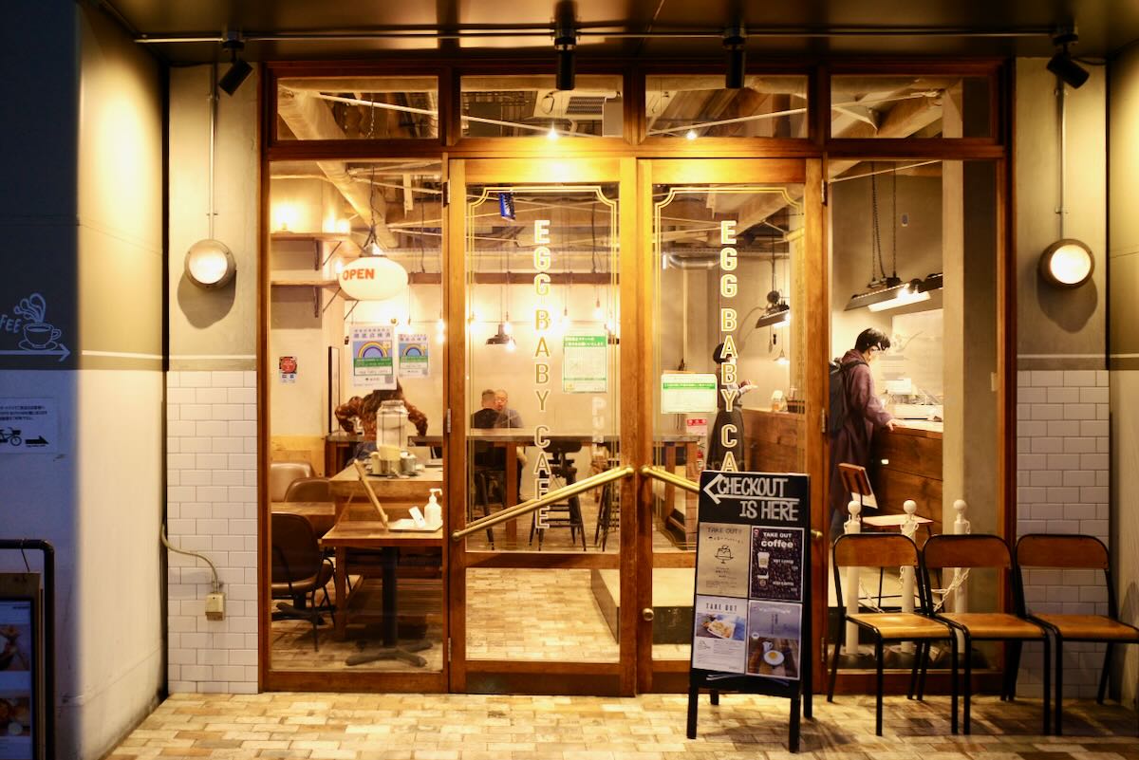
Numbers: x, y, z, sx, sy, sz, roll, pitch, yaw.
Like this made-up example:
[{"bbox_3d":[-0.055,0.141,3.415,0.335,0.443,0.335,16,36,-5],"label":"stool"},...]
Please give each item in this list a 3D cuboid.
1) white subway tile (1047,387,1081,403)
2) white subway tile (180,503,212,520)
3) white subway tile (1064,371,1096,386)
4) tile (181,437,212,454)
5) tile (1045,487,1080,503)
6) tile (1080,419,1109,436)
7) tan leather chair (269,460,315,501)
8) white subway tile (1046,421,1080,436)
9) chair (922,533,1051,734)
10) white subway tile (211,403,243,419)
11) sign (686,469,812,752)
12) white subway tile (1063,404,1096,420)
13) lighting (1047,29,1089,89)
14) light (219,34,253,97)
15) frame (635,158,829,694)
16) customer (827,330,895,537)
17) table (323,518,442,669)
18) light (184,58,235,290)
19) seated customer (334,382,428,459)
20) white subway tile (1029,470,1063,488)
[{"bbox_3d":[2.318,0.071,4.162,0.150,0.075,0.010,0,0,1],"label":"white subway tile"},{"bbox_3d":[-1.763,0.619,4.189,0.150,0.075,0.010,0,0,1],"label":"white subway tile"},{"bbox_3d":[2.394,-0.007,4.160,0.150,0.075,0.010,0,0,1],"label":"white subway tile"},{"bbox_3d":[-1.781,0.308,4.229,0.150,0.075,0.010,0,1,1],"label":"tile"},{"bbox_3d":[2.308,0.537,4.138,0.150,0.075,0.010,0,0,1],"label":"tile"},{"bbox_3d":[2.465,0.226,4.163,0.136,0.075,0.010,0,1,1],"label":"tile"},{"bbox_3d":[-2.310,1.078,7.126,0.480,0.780,0.520,0,1,1],"label":"tan leather chair"},{"bbox_3d":[2.319,0.226,4.165,0.150,0.075,0.010,0,1,1],"label":"white subway tile"},{"bbox_3d":[1.829,1.100,3.911,0.410,0.775,0.425,0,1,-2],"label":"chair"},{"bbox_3d":[-1.629,0.152,4.229,0.149,0.075,0.010,0,0,1],"label":"white subway tile"},{"bbox_3d":[0.791,0.953,3.832,0.460,1.105,0.420,0,1,21],"label":"sign"},{"bbox_3d":[2.394,0.148,4.161,0.150,0.075,0.010,0,0,1],"label":"white subway tile"},{"bbox_3d":[2.142,-1.379,3.810,0.180,0.255,0.100,0,0,1],"label":"lighting"},{"bbox_3d":[-1.453,-1.375,3.860,0.143,0.270,0.100,0,0,1],"label":"light"},{"bbox_3d":[0.764,0.217,4.185,0.900,2.530,0.080,0,0,1],"label":"frame"},{"bbox_3d":[2.006,0.438,6.152,0.480,1.630,0.460,0,1,-11],"label":"customer"},{"bbox_3d":[-0.942,1.143,4.725,0.630,0.690,0.500,0,1,1],"label":"table"},{"bbox_3d":[-1.700,-0.970,4.161,0.235,1.073,0.110,0,0,1],"label":"light"},{"bbox_3d":[-1.608,0.500,7.600,0.780,1.220,0.650,0,0,-3],"label":"seated customer"},{"bbox_3d":[2.243,0.462,4.173,0.150,0.074,0.010,0,0,1],"label":"white subway tile"}]

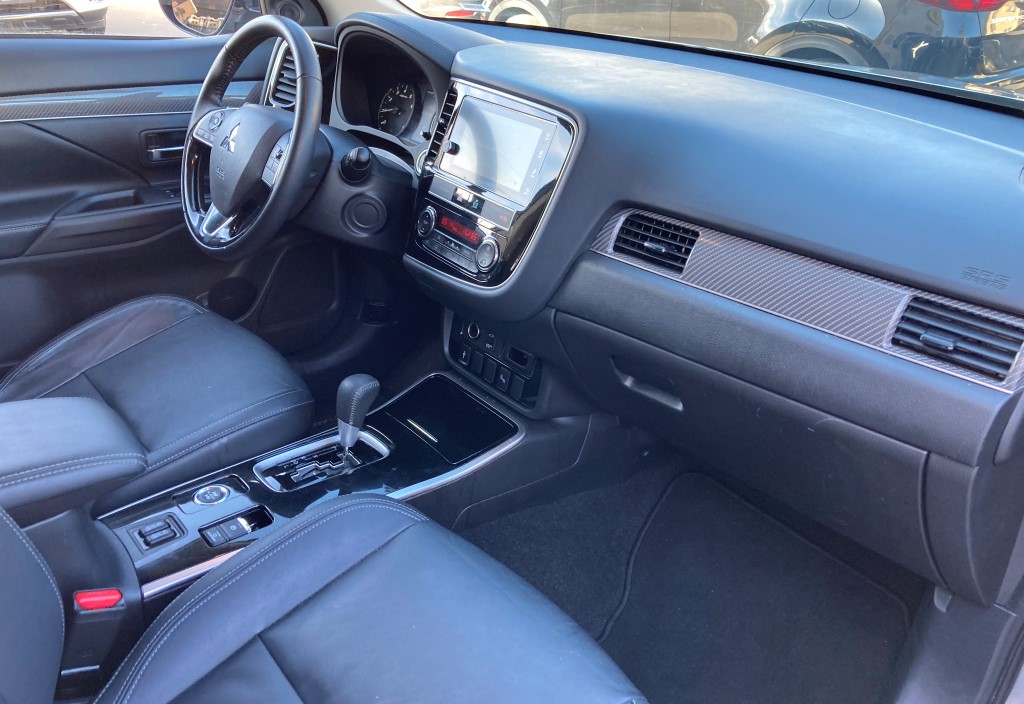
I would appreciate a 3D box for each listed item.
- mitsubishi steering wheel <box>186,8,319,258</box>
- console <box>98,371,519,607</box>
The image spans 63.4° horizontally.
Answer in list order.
[{"bbox_3d":[-0.391,-0.318,1.247,0.105,0.372,0.375,12,14,-46],"label":"mitsubishi steering wheel"},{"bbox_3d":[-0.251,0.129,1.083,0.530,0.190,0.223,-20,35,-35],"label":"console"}]

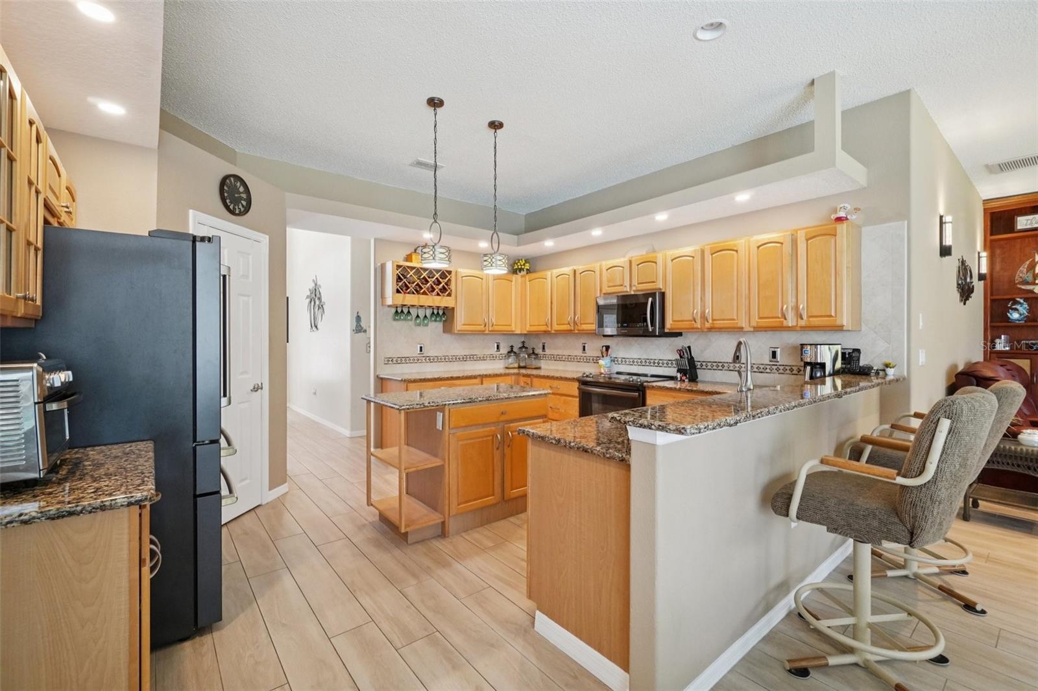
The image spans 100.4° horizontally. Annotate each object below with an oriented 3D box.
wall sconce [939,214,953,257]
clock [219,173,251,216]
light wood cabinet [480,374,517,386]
[{"bbox_3d":[3.516,-0.904,3.560,0.120,0.345,0.085,-1,1,-39],"label":"wall sconce"},{"bbox_3d":[-1.986,-1.065,3.075,0.050,0.310,0.310,0,1,6],"label":"clock"},{"bbox_3d":[-0.410,0.763,5.053,0.480,0.860,0.600,-1,1,-39],"label":"light wood cabinet"}]

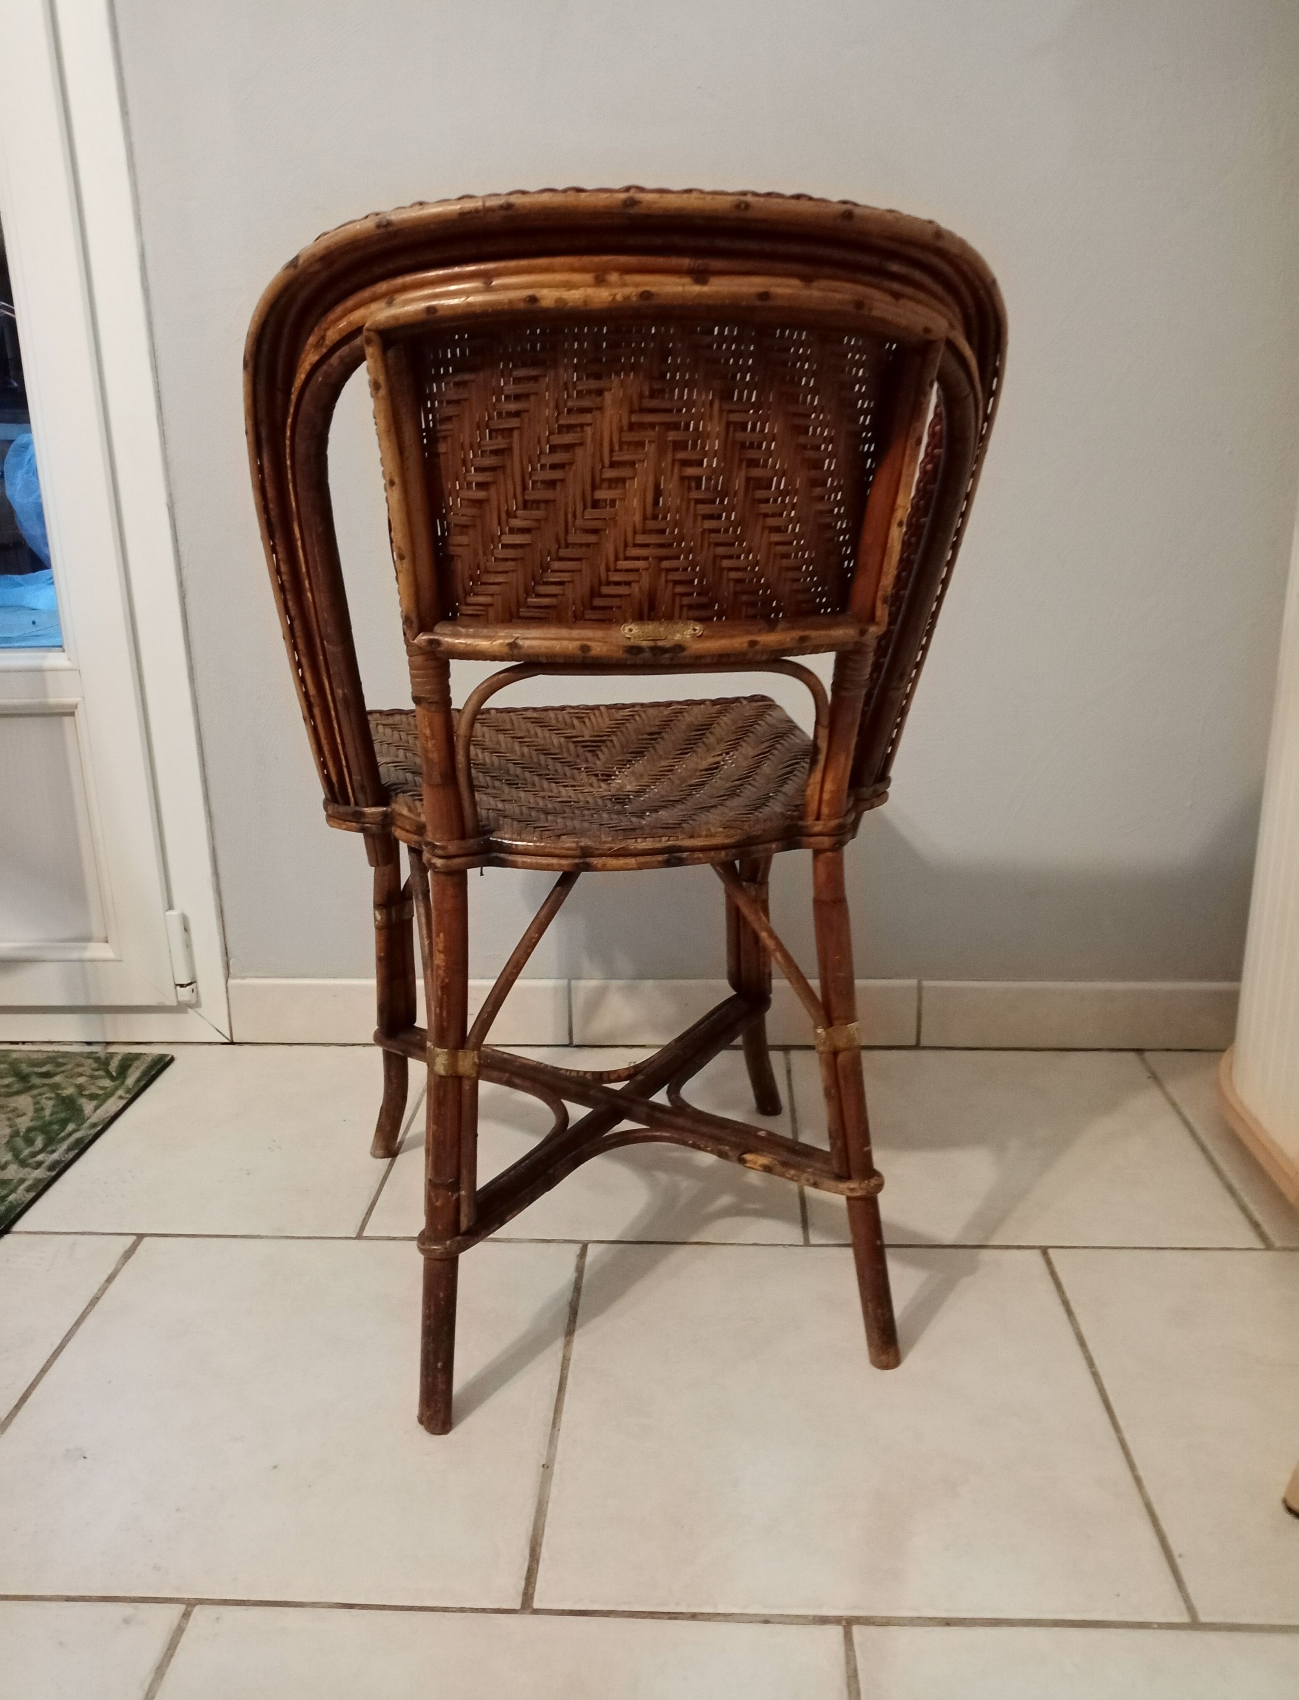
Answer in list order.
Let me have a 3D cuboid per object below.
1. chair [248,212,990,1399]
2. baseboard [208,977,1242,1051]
[{"bbox_3d":[-0.033,-0.035,1.094,0.482,0.864,0.562,-4,17,-10],"label":"chair"},{"bbox_3d":[0.092,0.206,1.631,1.283,0.084,0.016,0,17,3],"label":"baseboard"}]

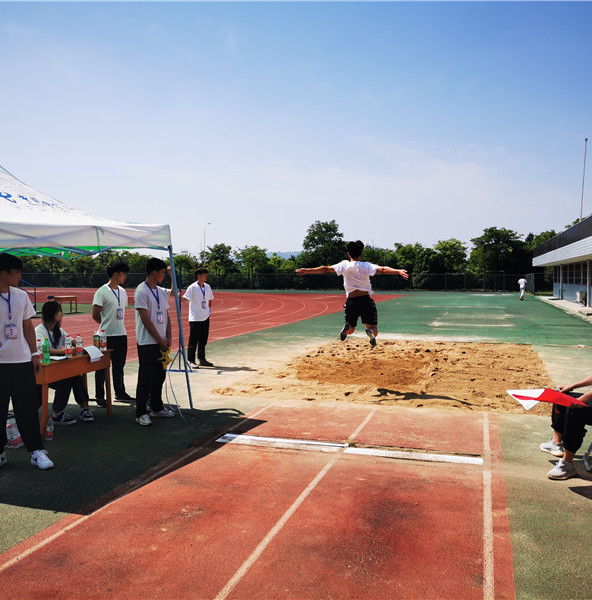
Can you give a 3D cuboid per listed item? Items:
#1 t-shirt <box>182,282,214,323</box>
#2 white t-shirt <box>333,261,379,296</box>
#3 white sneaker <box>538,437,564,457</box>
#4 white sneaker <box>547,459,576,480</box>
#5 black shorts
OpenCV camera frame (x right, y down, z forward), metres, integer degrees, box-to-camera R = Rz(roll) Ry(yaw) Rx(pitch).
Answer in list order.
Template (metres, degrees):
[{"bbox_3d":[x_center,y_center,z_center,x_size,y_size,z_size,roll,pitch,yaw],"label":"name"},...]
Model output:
[{"bbox_3d":[-1.687,0.038,10.850,0.510,0.660,0.290,-1,3,-37],"label":"t-shirt"},{"bbox_3d":[0.810,-0.286,8.500,0.620,0.510,0.320,0,2,12],"label":"white t-shirt"},{"bbox_3d":[2.280,1.296,5.468,0.265,0.120,0.100,2,3,36],"label":"white sneaker"},{"bbox_3d":[2.073,1.316,4.838,0.260,0.125,0.100,-1,2,-18],"label":"white sneaker"},{"bbox_3d":[0.879,0.150,8.500,0.450,0.450,0.320,0,2,12],"label":"black shorts"}]

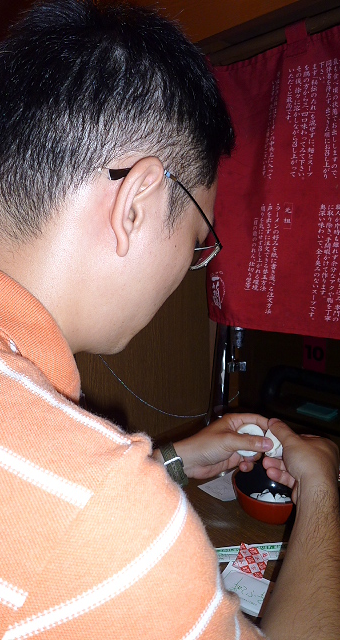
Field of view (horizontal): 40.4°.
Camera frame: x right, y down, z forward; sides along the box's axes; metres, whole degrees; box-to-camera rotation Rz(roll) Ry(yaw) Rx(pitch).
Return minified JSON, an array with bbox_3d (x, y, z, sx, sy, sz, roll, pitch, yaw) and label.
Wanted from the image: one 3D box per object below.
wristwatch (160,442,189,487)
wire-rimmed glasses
[{"bbox_3d":[0.010,0.191,0.617,0.037,0.060,0.050,-20,18,6],"label":"wristwatch"},{"bbox_3d":[-0.043,-0.087,0.384,0.138,0.036,0.142,11,-16,37],"label":"wire-rimmed glasses"}]

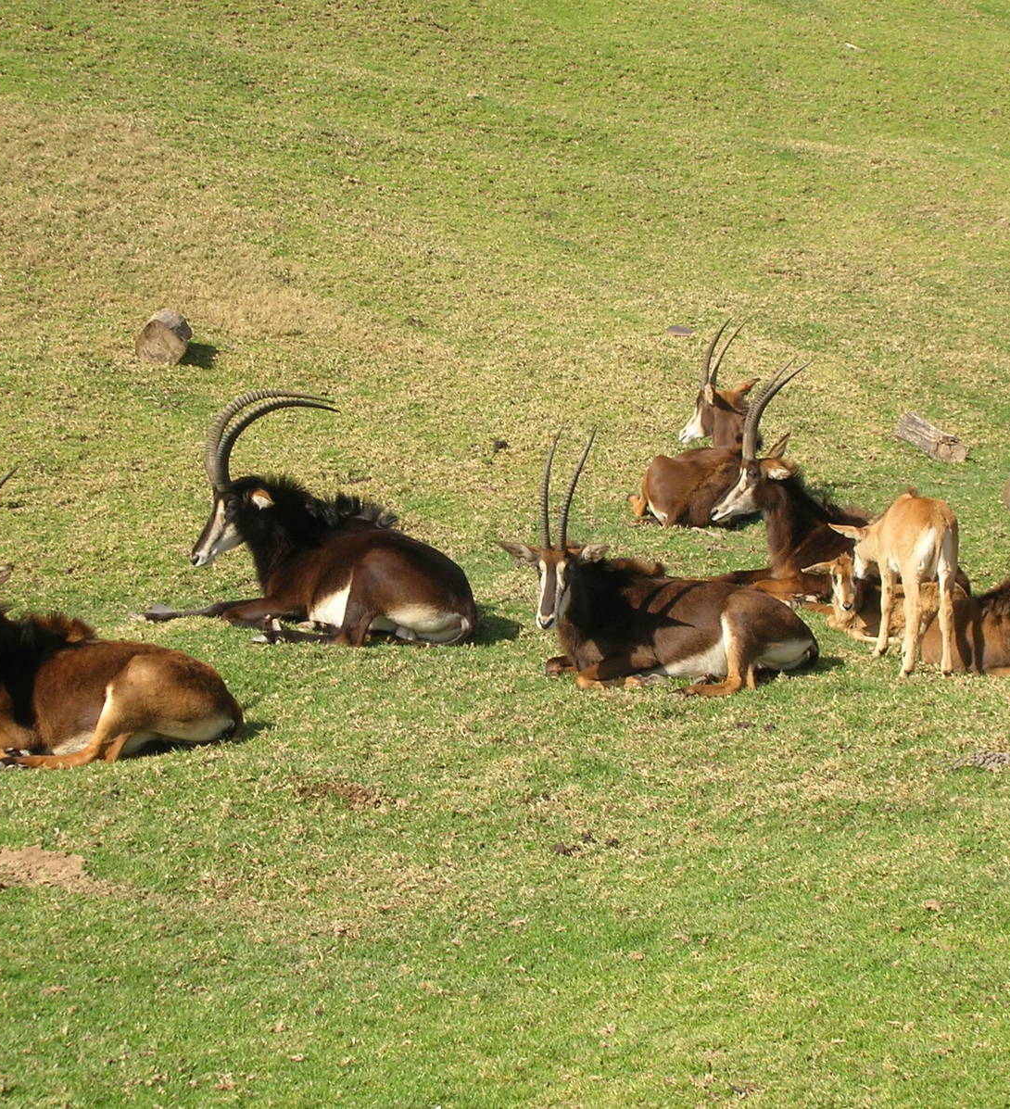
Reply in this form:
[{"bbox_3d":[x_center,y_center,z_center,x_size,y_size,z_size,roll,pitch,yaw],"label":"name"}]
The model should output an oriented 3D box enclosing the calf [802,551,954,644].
[{"bbox_3d":[1.857,0.182,13.665,0.750,0.400,0.360,-3,10,-17],"label":"calf"}]

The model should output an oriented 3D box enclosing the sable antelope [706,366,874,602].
[{"bbox_3d":[1.721,-0.311,14.255,1.300,1.080,0.580,-4,11,-20],"label":"sable antelope"}]

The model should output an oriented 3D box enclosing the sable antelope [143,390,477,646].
[{"bbox_3d":[-0.961,-0.203,13.728,1.500,1.120,0.620,4,11,20],"label":"sable antelope"}]

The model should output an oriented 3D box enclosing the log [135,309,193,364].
[{"bbox_3d":[-3.080,-1.970,25.500,0.440,0.410,0.500,1,11,7],"label":"log"}]

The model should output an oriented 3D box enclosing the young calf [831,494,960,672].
[{"bbox_3d":[1.960,0.131,14.200,0.370,0.840,0.880,-3,9,-18],"label":"young calf"}]

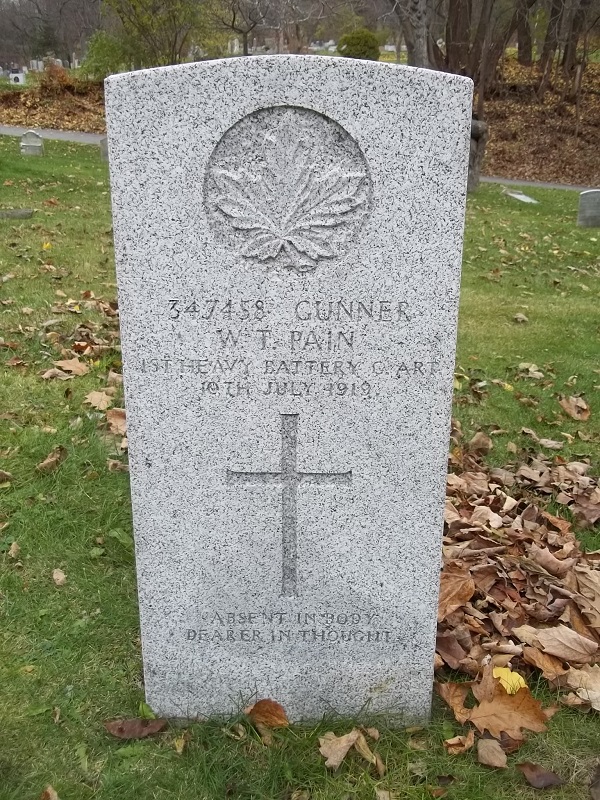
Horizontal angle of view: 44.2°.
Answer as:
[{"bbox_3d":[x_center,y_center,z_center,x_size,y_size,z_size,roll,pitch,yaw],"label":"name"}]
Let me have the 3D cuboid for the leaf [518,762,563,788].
[{"bbox_3d":[0.294,0.459,0.904,0.057,0.014,0.032,3,17,8],"label":"leaf"}]

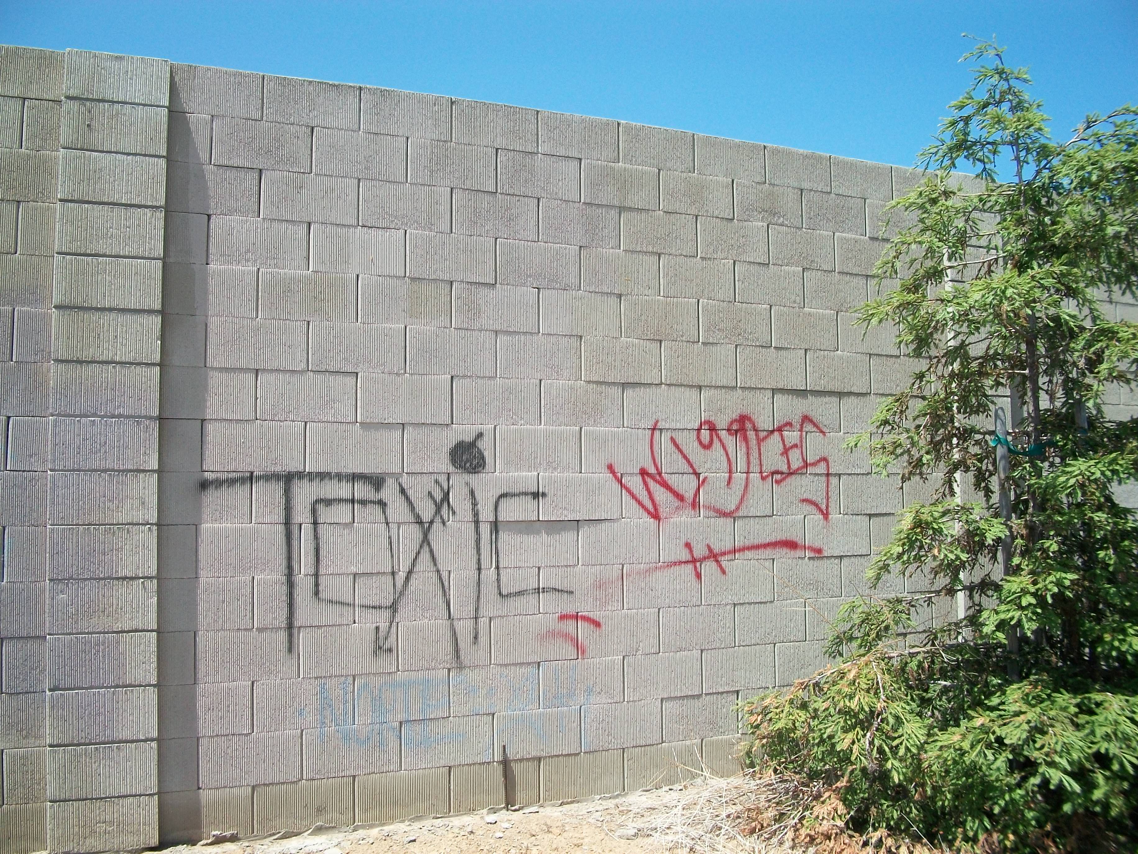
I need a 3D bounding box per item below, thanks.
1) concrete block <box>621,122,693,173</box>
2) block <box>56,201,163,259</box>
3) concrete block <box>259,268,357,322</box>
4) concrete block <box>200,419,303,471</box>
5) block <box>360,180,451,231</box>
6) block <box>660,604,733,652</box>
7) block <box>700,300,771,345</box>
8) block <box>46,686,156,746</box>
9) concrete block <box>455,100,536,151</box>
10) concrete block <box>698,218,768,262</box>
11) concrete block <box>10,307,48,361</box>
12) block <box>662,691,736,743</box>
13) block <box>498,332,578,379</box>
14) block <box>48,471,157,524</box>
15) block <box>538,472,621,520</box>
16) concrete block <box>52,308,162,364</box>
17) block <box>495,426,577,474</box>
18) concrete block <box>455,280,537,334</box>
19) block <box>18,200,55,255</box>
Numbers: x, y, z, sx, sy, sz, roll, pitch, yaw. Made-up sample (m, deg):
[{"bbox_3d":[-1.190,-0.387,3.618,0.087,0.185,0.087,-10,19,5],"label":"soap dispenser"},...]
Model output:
[{"bbox_3d":[0.380,-1.308,5.016,0.397,0.197,0.170,1,-4,-23],"label":"concrete block"},{"bbox_3d":[-1.761,-0.732,4.041,0.385,0.197,0.200,1,-4,-23],"label":"block"},{"bbox_3d":[-1.093,-0.527,4.349,0.400,0.197,0.170,1,-4,-23],"label":"concrete block"},{"bbox_3d":[-1.274,0.072,4.191,0.395,0.195,0.175,1,-3,-24],"label":"concrete block"},{"bbox_3d":[-0.726,-0.929,4.560,0.397,0.196,0.180,1,-4,-23],"label":"block"},{"bbox_3d":[0.561,0.934,4.955,0.397,0.197,0.170,1,-4,-23],"label":"block"},{"bbox_3d":[0.777,-0.492,5.157,0.397,0.196,0.180,1,-4,-23],"label":"block"},{"bbox_3d":[-1.752,1.062,3.952,0.390,0.197,0.240,1,-4,-22],"label":"block"},{"bbox_3d":[-0.352,-1.308,4.673,0.398,0.198,0.170,1,-4,-24],"label":"concrete block"},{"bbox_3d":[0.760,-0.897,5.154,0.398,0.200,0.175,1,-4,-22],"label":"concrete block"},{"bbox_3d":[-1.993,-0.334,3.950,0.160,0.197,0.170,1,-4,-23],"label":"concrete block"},{"bbox_3d":[0.574,1.344,4.945,0.397,0.196,0.180,1,-4,-23],"label":"block"},{"bbox_3d":[-0.164,-0.312,4.734,0.400,0.197,0.170,1,-4,-23],"label":"block"},{"bbox_3d":[-1.746,0.266,3.943,0.400,0.198,0.200,1,-4,-24],"label":"block"},{"bbox_3d":[0.023,0.320,4.786,0.397,0.196,0.180,1,-4,-23],"label":"block"},{"bbox_3d":[-1.782,-0.339,4.075,0.395,0.197,0.190,1,-4,-23],"label":"concrete block"},{"bbox_3d":[-0.172,0.105,4.709,0.398,0.200,0.175,1,-4,-22],"label":"block"},{"bbox_3d":[-0.346,-0.508,4.620,0.398,0.198,0.170,1,-4,-24],"label":"concrete block"},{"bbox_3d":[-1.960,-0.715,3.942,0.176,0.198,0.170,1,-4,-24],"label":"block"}]

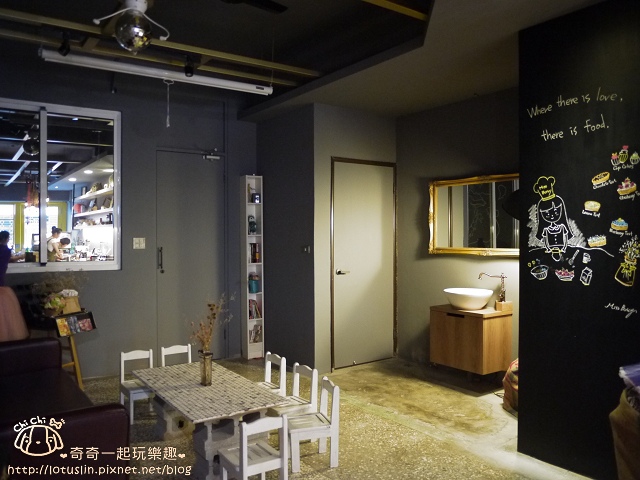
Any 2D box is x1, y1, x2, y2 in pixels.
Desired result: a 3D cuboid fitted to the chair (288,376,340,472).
[{"bbox_3d":[-0.065,1.094,3.096,0.290,0.470,0.245,0,0,-18],"label":"chair"}]

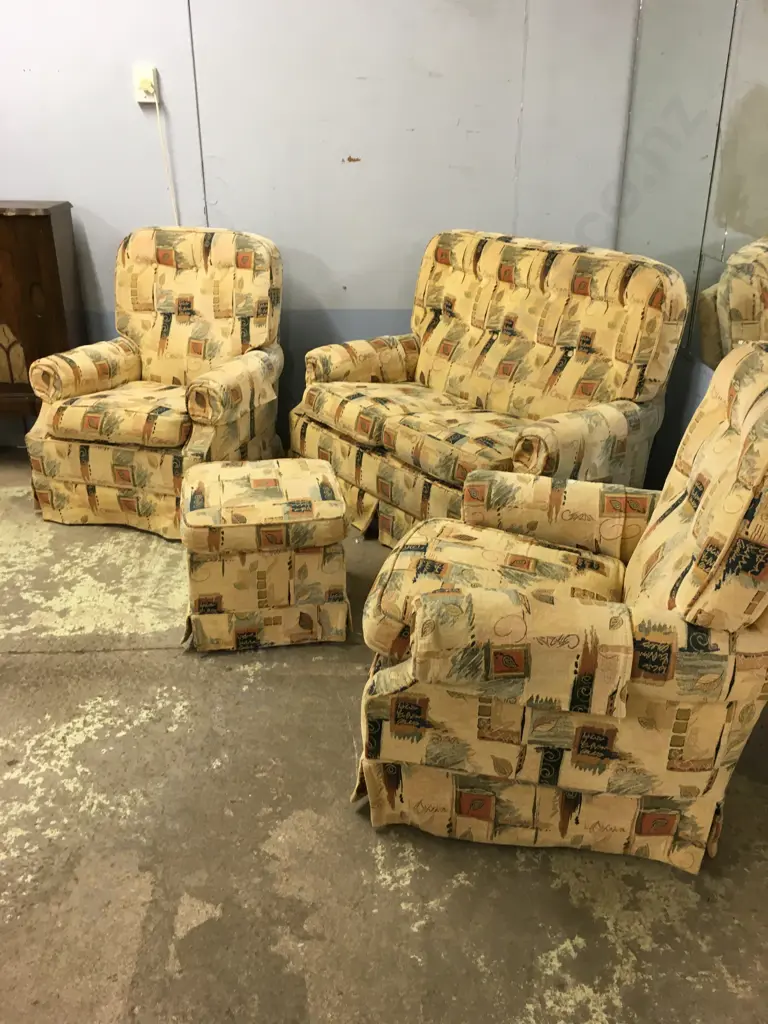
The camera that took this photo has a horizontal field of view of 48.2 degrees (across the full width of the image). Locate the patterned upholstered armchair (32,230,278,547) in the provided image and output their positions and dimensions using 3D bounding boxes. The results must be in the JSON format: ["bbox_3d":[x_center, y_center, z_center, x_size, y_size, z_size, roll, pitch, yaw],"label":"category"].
[{"bbox_3d":[-0.793,-0.509,3.165,0.731,0.938,0.780,8,26,16],"label":"patterned upholstered armchair"}]

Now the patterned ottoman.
[{"bbox_3d":[-0.338,0.108,2.485,0.450,0.395,0.430,-3,25,-7],"label":"patterned ottoman"}]

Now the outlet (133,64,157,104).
[{"bbox_3d":[-0.875,-1.576,3.165,0.074,0.116,0.045,0,25,0],"label":"outlet"}]

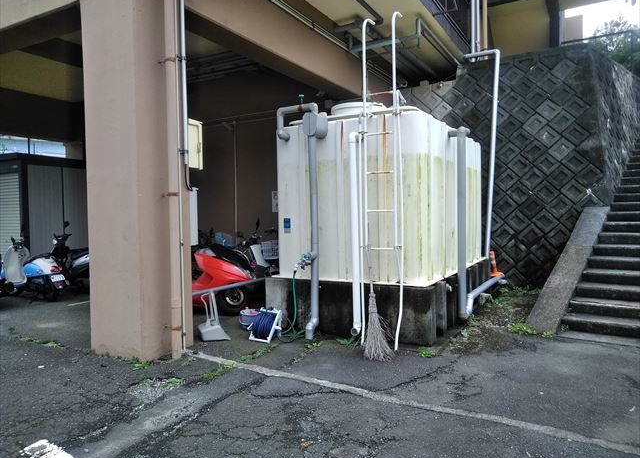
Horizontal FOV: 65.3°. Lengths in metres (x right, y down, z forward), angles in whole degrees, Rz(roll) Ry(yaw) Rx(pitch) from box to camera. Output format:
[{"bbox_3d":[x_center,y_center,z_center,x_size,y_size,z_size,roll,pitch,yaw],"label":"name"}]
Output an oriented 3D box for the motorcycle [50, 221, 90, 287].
[{"bbox_3d":[-4.150,0.561,8.700,2.000,1.200,0.750,0,3,18],"label":"motorcycle"}]

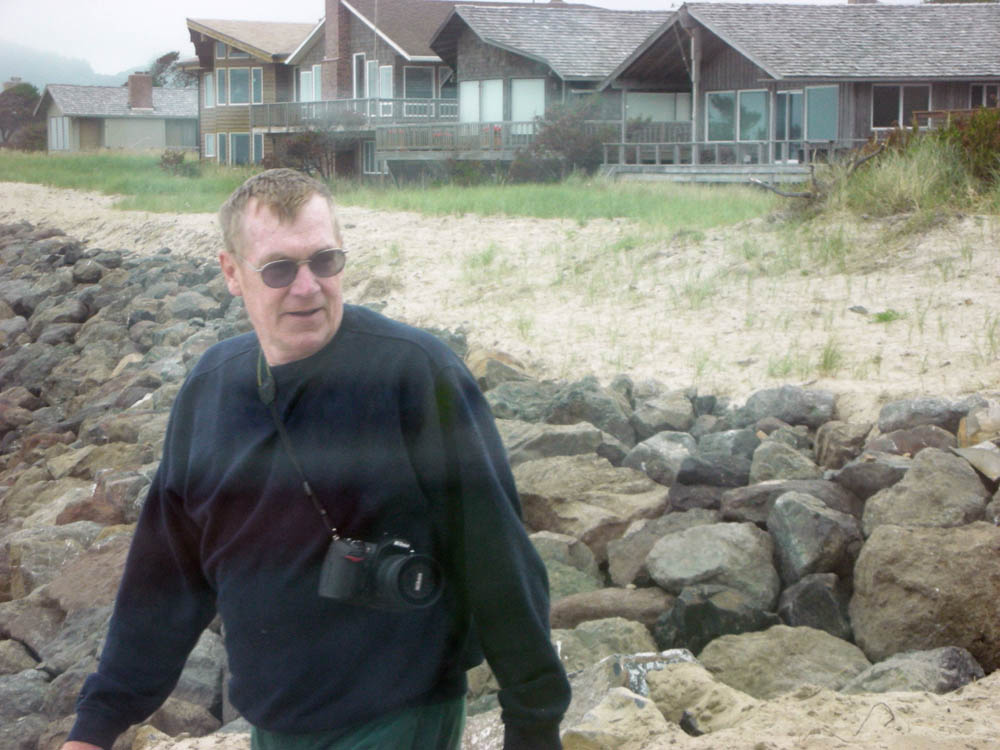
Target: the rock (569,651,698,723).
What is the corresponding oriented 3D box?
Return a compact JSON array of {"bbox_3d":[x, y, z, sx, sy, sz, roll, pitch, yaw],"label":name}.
[{"bbox_3d":[0.477,1.137,11.000,0.480,0.300,0.420,0,4,0],"label":"rock"}]

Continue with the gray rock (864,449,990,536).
[{"bbox_3d":[1.894,0.518,13.500,0.560,0.390,0.430,0,5,0],"label":"gray rock"}]

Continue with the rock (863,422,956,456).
[{"bbox_3d":[2.252,0.364,16.600,0.490,0.210,0.400,0,4,0],"label":"rock"}]

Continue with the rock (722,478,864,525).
[{"bbox_3d":[1.355,0.597,14.100,0.660,0.260,0.420,0,4,0],"label":"rock"}]

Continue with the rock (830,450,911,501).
[{"bbox_3d":[1.849,0.505,15.100,0.410,0.250,0.380,0,4,0],"label":"rock"}]

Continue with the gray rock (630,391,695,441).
[{"bbox_3d":[0.916,0.234,17.100,0.370,0.280,0.320,0,5,0],"label":"gray rock"}]

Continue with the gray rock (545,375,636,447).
[{"bbox_3d":[0.504,0.198,16.900,0.520,0.380,0.420,0,5,0],"label":"gray rock"}]

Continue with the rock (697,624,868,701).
[{"bbox_3d":[0.957,0.974,10.200,0.580,0.270,0.420,0,5,0],"label":"rock"}]

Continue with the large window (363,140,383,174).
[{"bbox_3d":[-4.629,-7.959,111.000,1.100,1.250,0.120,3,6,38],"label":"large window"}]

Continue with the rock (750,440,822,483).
[{"bbox_3d":[1.553,0.487,16.500,0.410,0.260,0.360,0,4,0],"label":"rock"}]

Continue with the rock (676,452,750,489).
[{"bbox_3d":[1.139,0.512,16.100,0.410,0.210,0.340,0,4,0],"label":"rock"}]

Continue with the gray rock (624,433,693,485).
[{"bbox_3d":[0.862,0.462,16.600,0.390,0.290,0.360,0,4,0],"label":"gray rock"}]

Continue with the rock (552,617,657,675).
[{"bbox_3d":[0.365,0.956,10.600,0.380,0.240,0.340,0,4,0],"label":"rock"}]

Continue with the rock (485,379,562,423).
[{"bbox_3d":[0.138,0.155,17.800,0.460,0.270,0.360,0,5,0],"label":"rock"}]

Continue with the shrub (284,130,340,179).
[{"bbox_3d":[-6.552,-7.636,106.000,2.000,1.850,1.800,0,4,0],"label":"shrub"}]

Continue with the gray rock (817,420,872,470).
[{"bbox_3d":[1.744,0.368,15.400,0.310,0.260,0.280,0,5,0],"label":"gray rock"}]

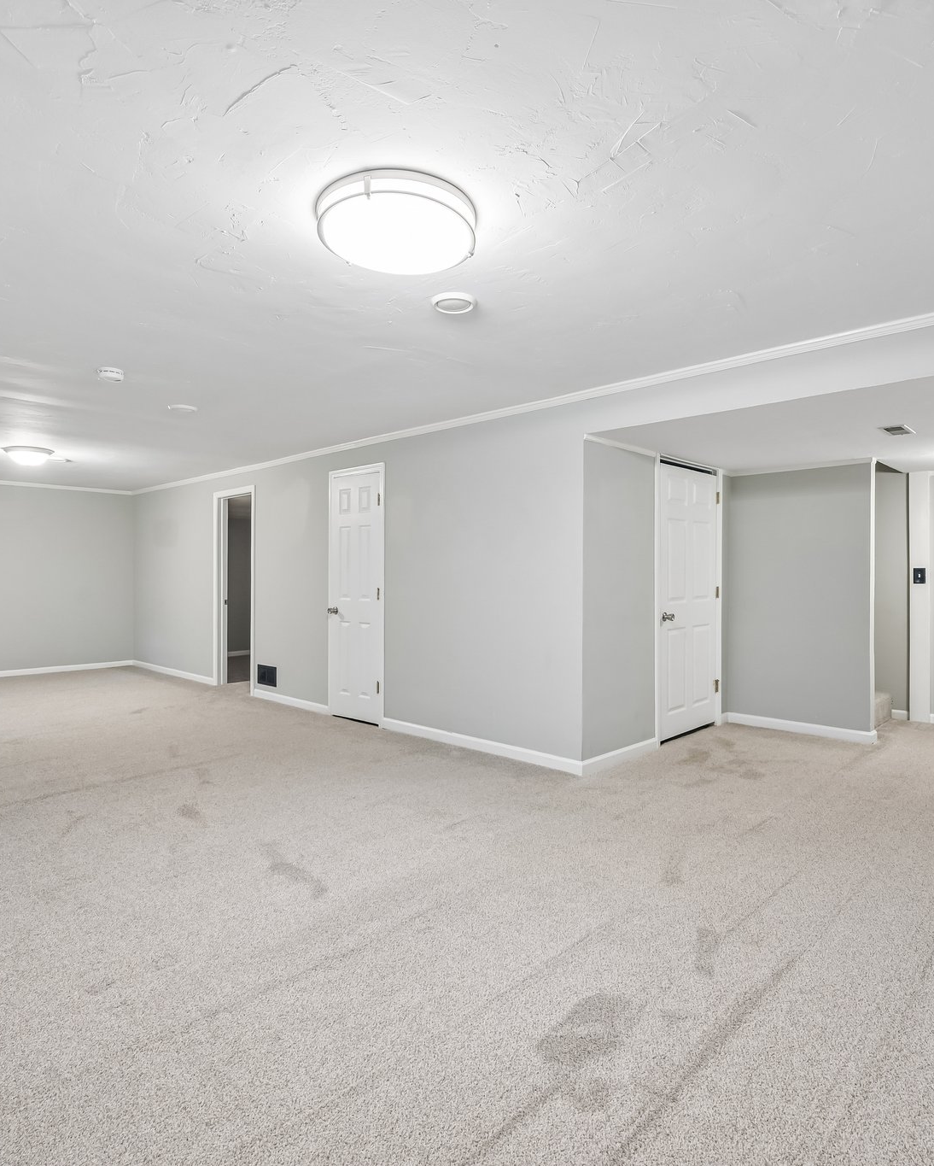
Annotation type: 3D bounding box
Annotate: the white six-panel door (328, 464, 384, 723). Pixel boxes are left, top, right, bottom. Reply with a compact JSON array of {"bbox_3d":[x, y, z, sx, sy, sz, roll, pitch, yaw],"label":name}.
[{"bbox_3d":[-0.903,0.109,5.659,0.730,2.090,0.060,0,1,44],"label":"white six-panel door"}]

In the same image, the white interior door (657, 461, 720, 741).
[{"bbox_3d":[1.698,0.140,5.215,0.050,2.030,0.920,0,1,44],"label":"white interior door"}]

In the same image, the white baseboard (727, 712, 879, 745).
[{"bbox_3d":[2.565,1.120,5.266,1.070,0.080,0.020,0,1,44],"label":"white baseboard"}]

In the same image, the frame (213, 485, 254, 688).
[{"bbox_3d":[-2.464,0.080,7.222,0.900,2.120,0.100,0,1,44],"label":"frame"}]

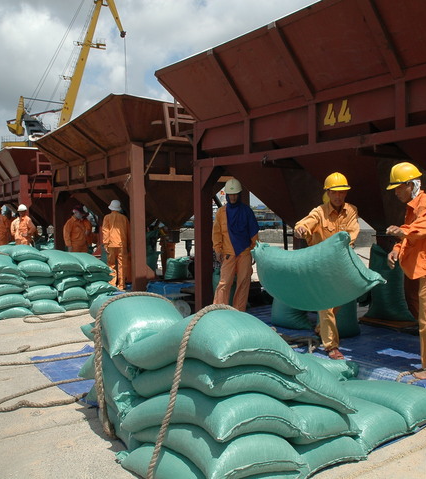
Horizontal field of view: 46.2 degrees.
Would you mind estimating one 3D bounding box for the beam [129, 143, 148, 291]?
[{"bbox_3d":[-1.359,-0.375,9.141,0.260,2.690,0.170,-4,4,-39],"label":"beam"}]

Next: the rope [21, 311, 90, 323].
[{"bbox_3d":[-2.196,1.105,7.262,1.010,0.050,0.360,-3,3,-37],"label":"rope"}]

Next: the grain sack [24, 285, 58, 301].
[{"bbox_3d":[-2.784,0.769,7.640,0.510,0.230,0.850,-4,4,-39],"label":"grain sack"}]

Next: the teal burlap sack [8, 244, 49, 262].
[{"bbox_3d":[-2.967,0.217,7.740,0.520,0.230,0.850,-4,4,-39],"label":"teal burlap sack"}]

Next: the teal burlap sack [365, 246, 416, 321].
[{"bbox_3d":[2.066,0.495,5.750,0.540,0.890,0.370,0,3,20],"label":"teal burlap sack"}]

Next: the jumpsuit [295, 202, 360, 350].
[{"bbox_3d":[1.073,0.307,4.600,0.580,1.380,0.520,0,3,12],"label":"jumpsuit"}]

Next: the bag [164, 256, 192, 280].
[{"bbox_3d":[-0.701,0.572,10.150,0.500,0.480,0.380,-1,3,0],"label":"bag"}]

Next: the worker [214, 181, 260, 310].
[{"bbox_3d":[0.281,0.122,6.100,0.540,1.730,0.380,0,3,3],"label":"worker"}]

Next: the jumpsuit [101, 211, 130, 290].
[{"bbox_3d":[-1.825,0.188,9.400,0.530,1.460,0.320,-2,3,-12],"label":"jumpsuit"}]

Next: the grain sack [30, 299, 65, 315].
[{"bbox_3d":[-2.715,0.996,7.721,0.500,0.200,0.820,-3,4,-42],"label":"grain sack"}]

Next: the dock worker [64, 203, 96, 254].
[{"bbox_3d":[-2.709,0.146,10.100,0.400,1.680,0.560,2,3,40],"label":"dock worker"}]

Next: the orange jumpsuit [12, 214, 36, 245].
[{"bbox_3d":[-4.703,0.112,12.400,0.560,1.440,0.340,-2,3,-18],"label":"orange jumpsuit"}]

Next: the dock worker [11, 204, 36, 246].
[{"bbox_3d":[-4.297,0.083,11.300,0.550,1.720,0.380,-2,3,-22],"label":"dock worker"}]

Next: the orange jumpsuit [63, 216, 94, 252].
[{"bbox_3d":[-2.766,0.194,10.334,0.540,1.420,0.360,-2,3,-34],"label":"orange jumpsuit"}]

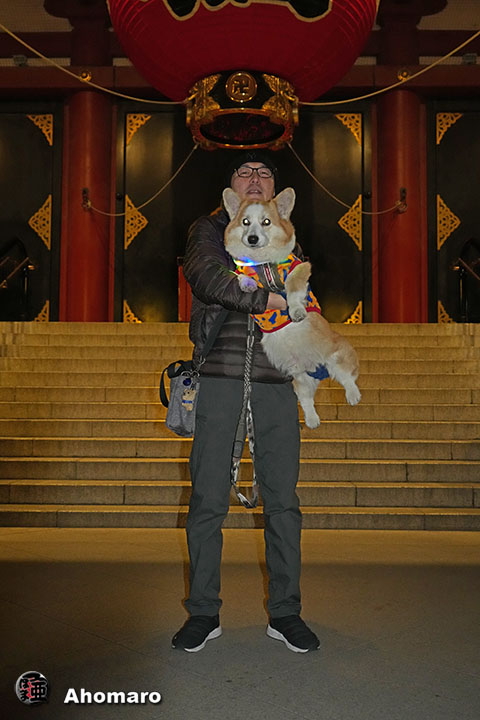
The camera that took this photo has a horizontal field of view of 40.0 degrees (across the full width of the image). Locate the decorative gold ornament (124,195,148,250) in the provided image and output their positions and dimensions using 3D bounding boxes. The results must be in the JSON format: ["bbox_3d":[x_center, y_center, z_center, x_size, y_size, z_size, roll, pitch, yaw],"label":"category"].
[{"bbox_3d":[-1.636,-2.178,10.459,0.385,0.903,0.030,0,-3,1],"label":"decorative gold ornament"}]

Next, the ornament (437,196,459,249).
[{"bbox_3d":[3.286,-2.156,10.371,0.378,0.902,0.030,0,-3,1],"label":"ornament"}]

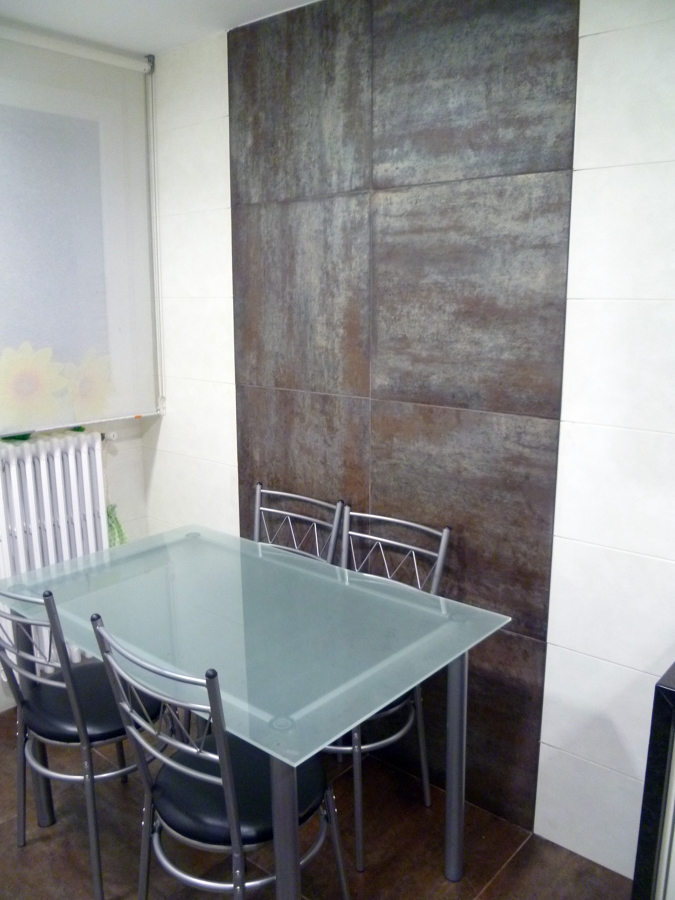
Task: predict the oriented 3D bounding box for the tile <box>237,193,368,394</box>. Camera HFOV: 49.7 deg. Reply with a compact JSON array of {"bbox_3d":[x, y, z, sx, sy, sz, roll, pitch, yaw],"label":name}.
[{"bbox_3d":[-0.124,-0.484,2.323,0.600,0.600,0.015,10,15,39],"label":"tile"}]

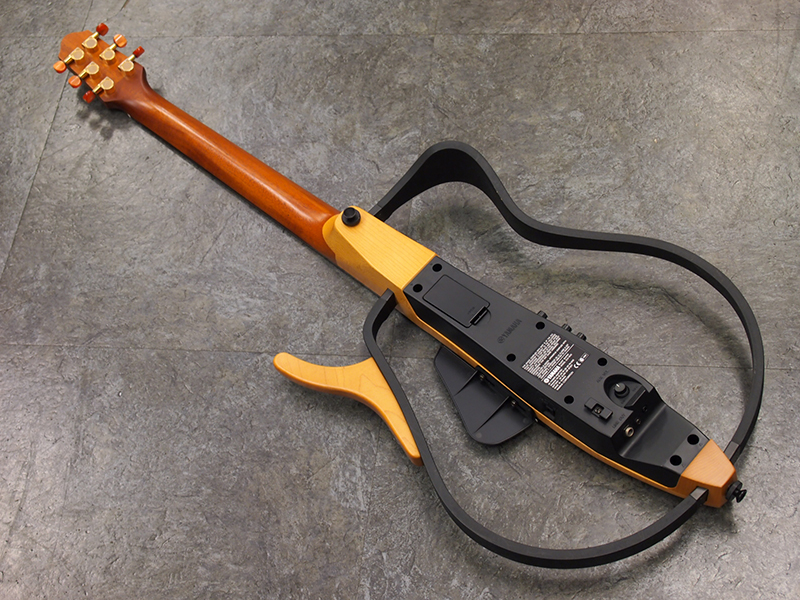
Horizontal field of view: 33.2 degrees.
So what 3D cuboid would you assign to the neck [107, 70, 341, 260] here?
[{"bbox_3d":[-0.195,-0.160,1.528,0.370,0.032,0.063,35,69,27],"label":"neck"}]

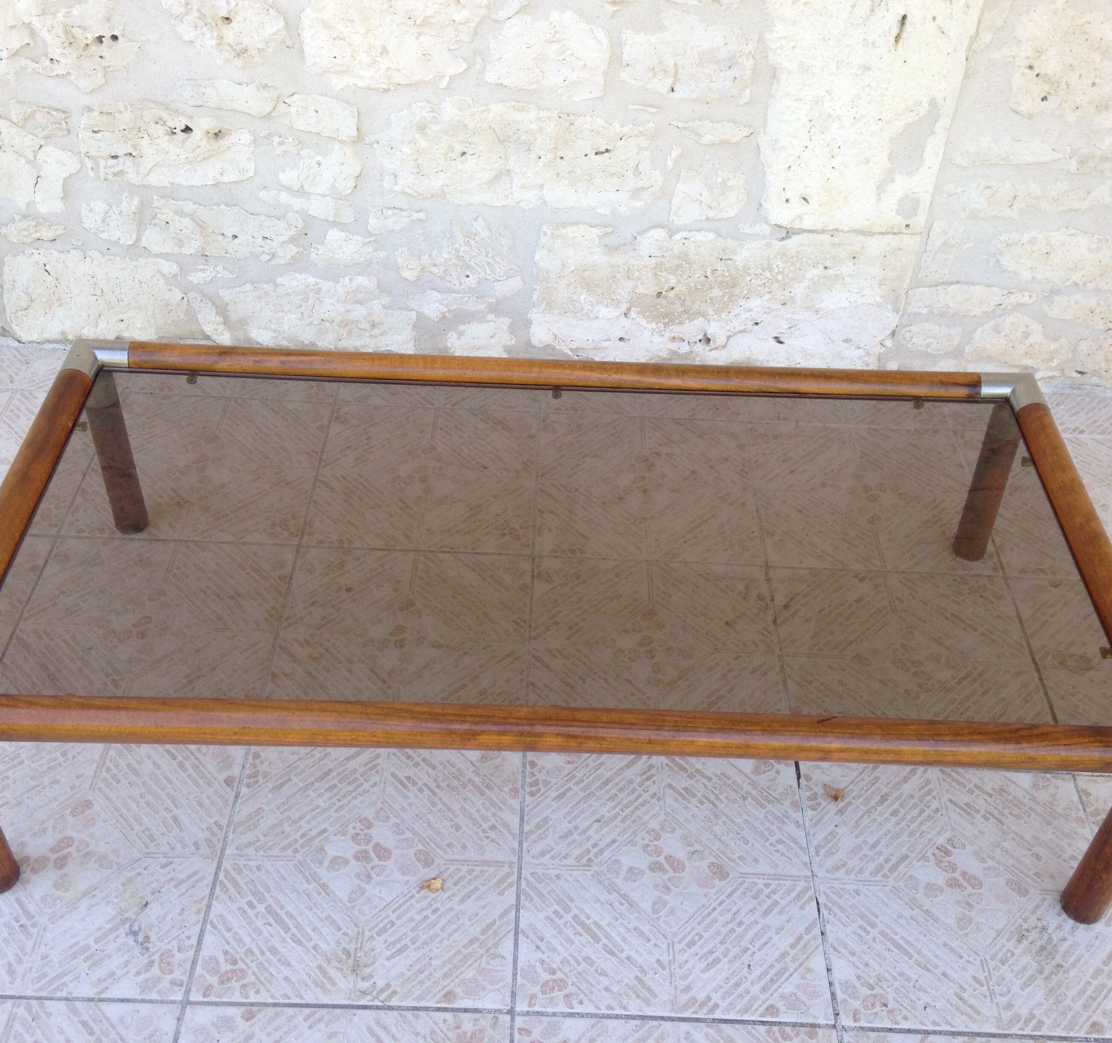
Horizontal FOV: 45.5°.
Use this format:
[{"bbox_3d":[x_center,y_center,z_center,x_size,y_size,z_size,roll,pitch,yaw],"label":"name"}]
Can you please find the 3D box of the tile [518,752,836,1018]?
[{"bbox_3d":[0.129,0.415,1.537,0.340,0.010,0.349,2,41,-1],"label":"tile"}]

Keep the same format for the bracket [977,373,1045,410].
[{"bbox_3d":[0.612,-0.165,1.775,0.082,0.043,0.082,2,41,-1],"label":"bracket"}]

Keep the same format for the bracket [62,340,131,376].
[{"bbox_3d":[-0.607,-0.207,1.749,0.082,0.043,0.082,2,41,-1],"label":"bracket"}]

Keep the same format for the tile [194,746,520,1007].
[{"bbox_3d":[-0.215,0.400,1.533,0.340,0.010,0.349,2,41,-1],"label":"tile"}]

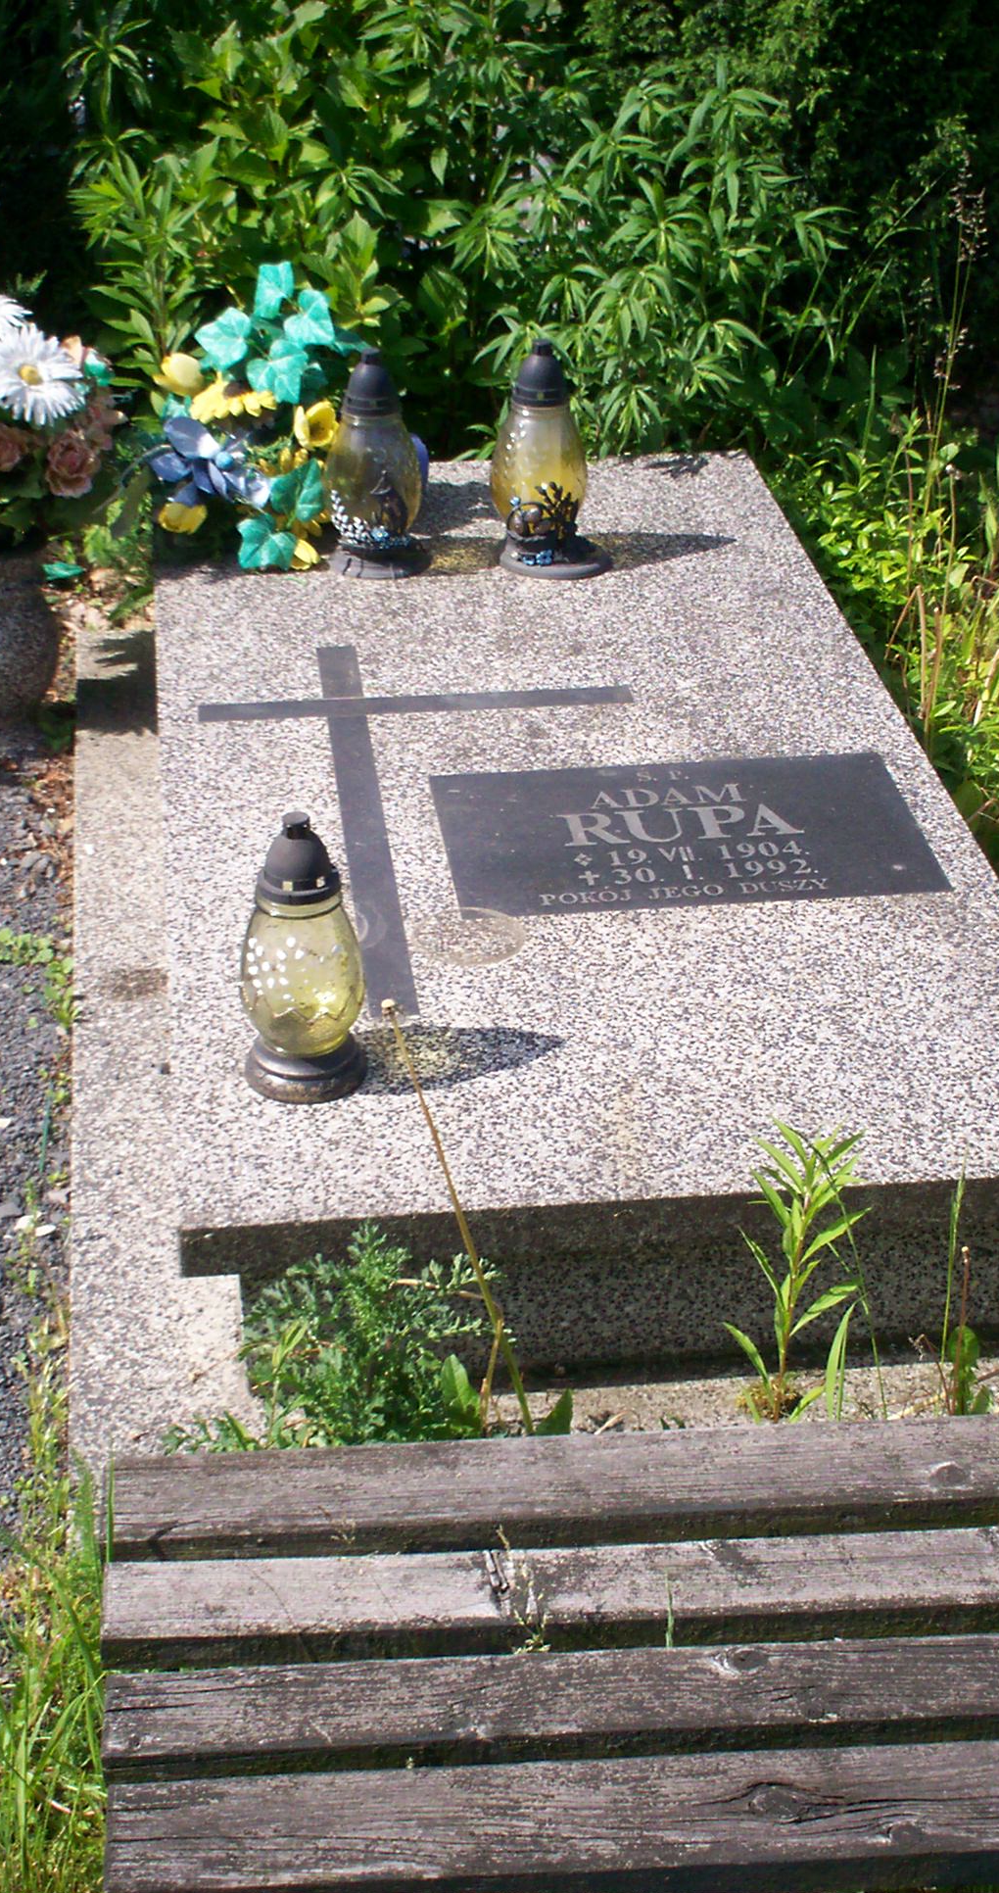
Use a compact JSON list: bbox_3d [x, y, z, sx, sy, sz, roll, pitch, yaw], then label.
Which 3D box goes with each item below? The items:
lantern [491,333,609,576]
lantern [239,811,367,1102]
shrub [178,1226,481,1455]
[{"bbox_3d":[0.065,-0.594,3.168,0.140,0.275,0.128,1,30,1],"label":"lantern"},{"bbox_3d":[-0.167,0.003,2.217,0.109,0.252,0.109,-3,30,-7],"label":"lantern"},{"bbox_3d":[-0.138,0.325,2.145,0.240,0.210,0.190,-3,30,-7],"label":"shrub"}]

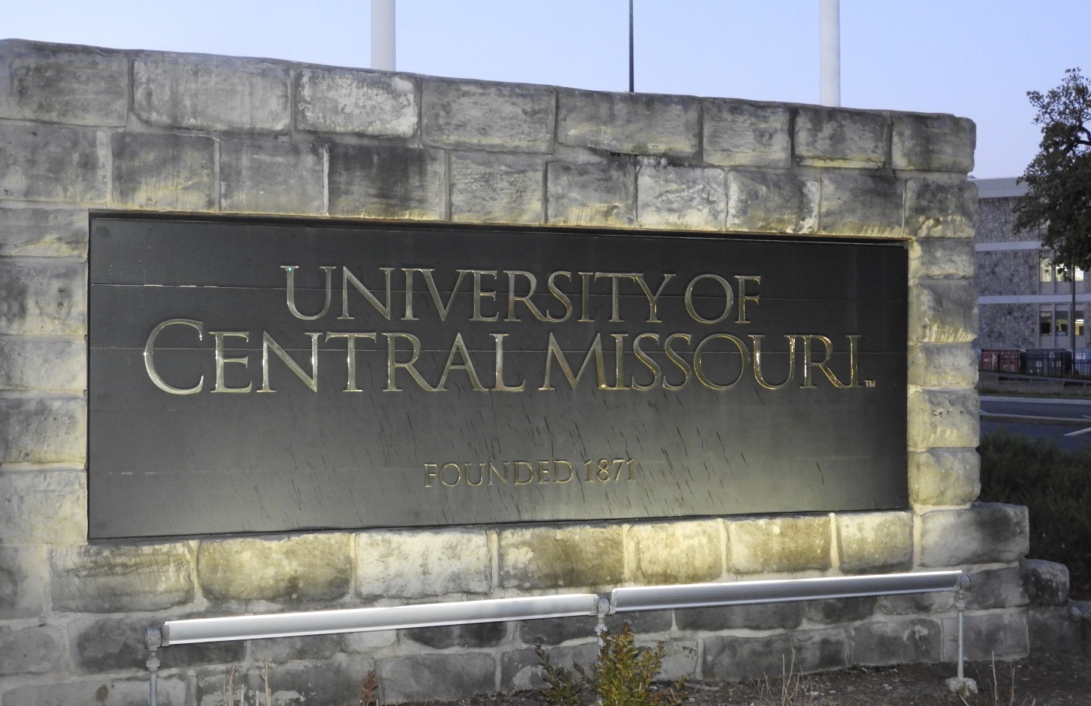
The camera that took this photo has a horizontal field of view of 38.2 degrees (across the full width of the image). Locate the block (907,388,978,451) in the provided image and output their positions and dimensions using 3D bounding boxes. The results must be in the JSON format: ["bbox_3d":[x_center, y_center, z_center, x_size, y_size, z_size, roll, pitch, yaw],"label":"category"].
[{"bbox_3d":[1.976,0.332,8.055,0.355,0.306,0.280,0,0,-23],"label":"block"}]

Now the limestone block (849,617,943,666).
[{"bbox_3d":[1.959,1.658,9.150,0.616,0.277,0.300,0,-1,-20],"label":"limestone block"}]

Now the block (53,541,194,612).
[{"bbox_3d":[-1.746,0.897,6.463,0.562,0.259,0.260,0,0,-23],"label":"block"}]

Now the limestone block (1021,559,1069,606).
[{"bbox_3d":[2.648,1.245,8.682,0.320,0.252,0.360,0,-1,-21],"label":"limestone block"}]

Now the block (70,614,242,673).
[{"bbox_3d":[-1.717,1.253,6.908,0.723,0.223,0.280,0,-1,-22],"label":"block"}]

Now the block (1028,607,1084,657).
[{"bbox_3d":[3.041,1.689,9.683,0.405,0.314,0.300,0,-1,-20],"label":"block"}]

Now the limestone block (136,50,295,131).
[{"bbox_3d":[-1.672,-1.270,7.826,0.764,0.354,0.300,0,-1,-20],"label":"limestone block"}]

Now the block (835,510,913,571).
[{"bbox_3d":[1.656,0.981,8.295,0.469,0.299,0.280,0,-1,-22],"label":"block"}]

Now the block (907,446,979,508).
[{"bbox_3d":[2.277,0.718,9.252,0.431,0.335,0.300,0,-1,-20],"label":"block"}]

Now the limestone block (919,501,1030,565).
[{"bbox_3d":[2.448,1.070,9.312,0.756,0.327,0.300,0,-1,-20],"label":"limestone block"}]

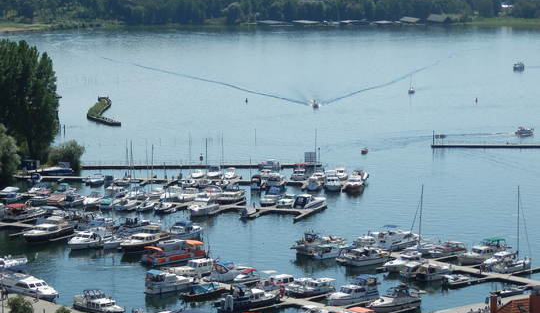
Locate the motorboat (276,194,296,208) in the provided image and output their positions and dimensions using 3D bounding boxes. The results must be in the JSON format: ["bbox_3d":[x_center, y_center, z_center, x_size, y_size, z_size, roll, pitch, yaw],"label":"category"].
[{"bbox_3d":[4.510,10.710,367.560,2.660,2.460,7.540,4,8,26],"label":"motorboat"}]

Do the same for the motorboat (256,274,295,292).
[{"bbox_3d":[0.490,22.830,271.900,2.990,2.430,8.170,7,10,44],"label":"motorboat"}]

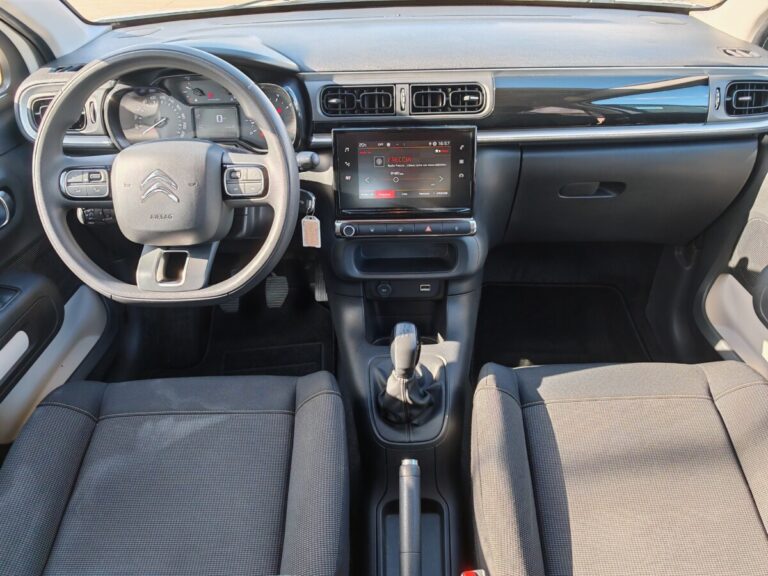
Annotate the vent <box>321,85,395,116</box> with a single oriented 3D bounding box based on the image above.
[{"bbox_3d":[-0.046,-0.327,1.045,0.128,0.052,0.035,-1,22,0],"label":"vent"}]

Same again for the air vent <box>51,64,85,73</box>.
[{"bbox_3d":[-0.541,-0.377,1.030,0.070,0.015,0.037,-5,24,-7],"label":"air vent"}]

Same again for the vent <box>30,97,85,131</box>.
[{"bbox_3d":[-0.547,-0.295,1.010,0.093,0.052,0.035,-8,23,-10],"label":"vent"}]

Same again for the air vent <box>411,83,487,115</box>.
[{"bbox_3d":[0.110,-0.329,1.045,0.128,0.052,0.035,-1,22,0],"label":"air vent"}]

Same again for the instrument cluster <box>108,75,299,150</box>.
[{"bbox_3d":[-0.313,-0.307,1.050,0.325,0.126,0.070,-1,15,0],"label":"instrument cluster"}]

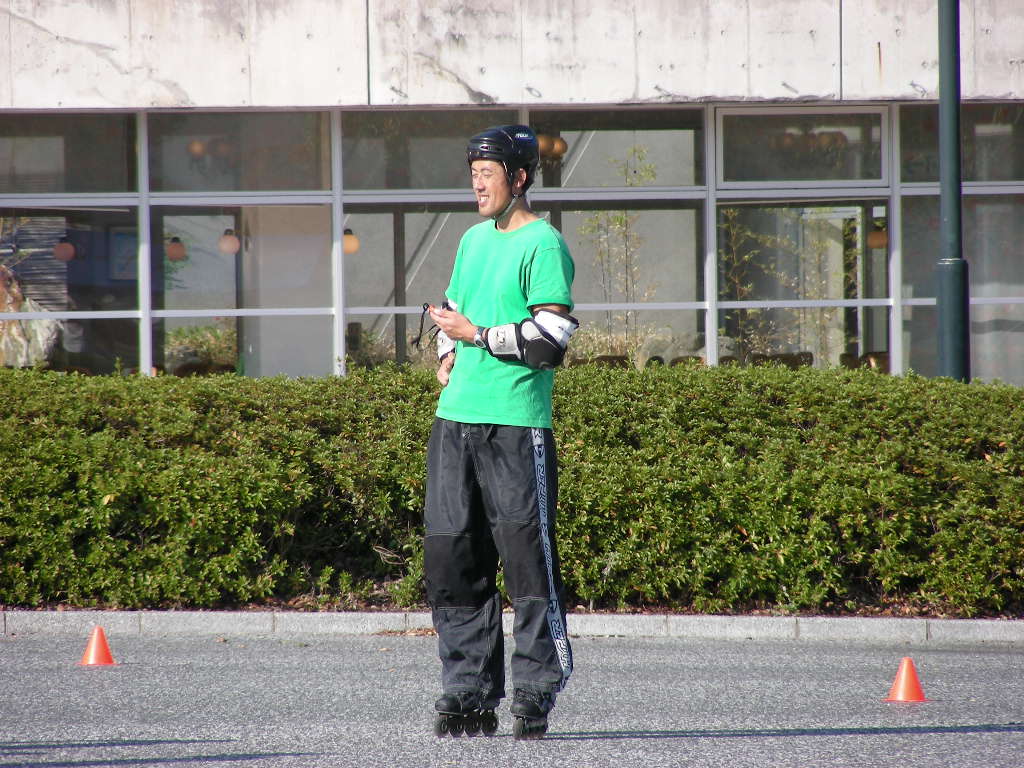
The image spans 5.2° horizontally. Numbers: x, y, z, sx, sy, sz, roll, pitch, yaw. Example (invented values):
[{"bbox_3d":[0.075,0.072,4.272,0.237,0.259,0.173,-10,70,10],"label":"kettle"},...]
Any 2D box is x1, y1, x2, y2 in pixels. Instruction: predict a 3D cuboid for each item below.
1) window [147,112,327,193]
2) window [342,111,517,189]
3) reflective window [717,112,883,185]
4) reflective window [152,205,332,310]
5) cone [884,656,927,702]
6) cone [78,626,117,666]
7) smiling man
[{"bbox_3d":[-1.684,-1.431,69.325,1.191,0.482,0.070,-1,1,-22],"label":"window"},{"bbox_3d":[-0.509,-1.454,69.797,1.168,0.479,0.070,-1,1,-22],"label":"window"},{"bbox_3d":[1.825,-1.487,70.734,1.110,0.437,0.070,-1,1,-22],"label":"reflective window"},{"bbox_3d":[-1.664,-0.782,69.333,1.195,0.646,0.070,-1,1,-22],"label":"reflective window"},{"bbox_3d":[1.282,0.962,36.600,0.138,0.145,0.138,-1,1,0],"label":"cone"},{"bbox_3d":[-1.495,0.946,40.600,0.138,0.143,0.138,-1,1,0],"label":"cone"},{"bbox_3d":[-0.044,0.146,34.500,0.500,1.880,0.460,0,1,42],"label":"smiling man"}]

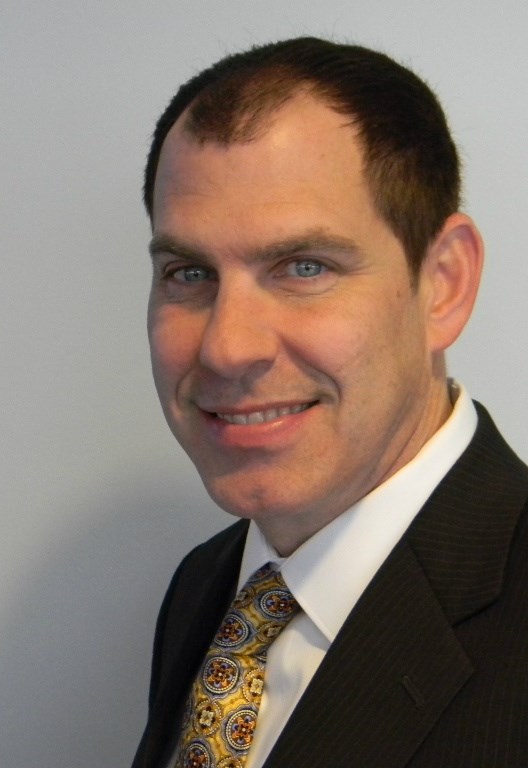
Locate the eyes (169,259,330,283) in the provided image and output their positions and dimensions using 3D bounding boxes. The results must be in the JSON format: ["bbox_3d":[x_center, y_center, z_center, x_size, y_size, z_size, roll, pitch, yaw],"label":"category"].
[{"bbox_3d":[-0.009,-0.055,0.967,0.081,0.013,0.018,0,0,21],"label":"eyes"}]

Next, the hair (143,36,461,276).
[{"bbox_3d":[0.023,-0.102,1.035,0.165,0.160,0.188,0,0,23],"label":"hair"}]

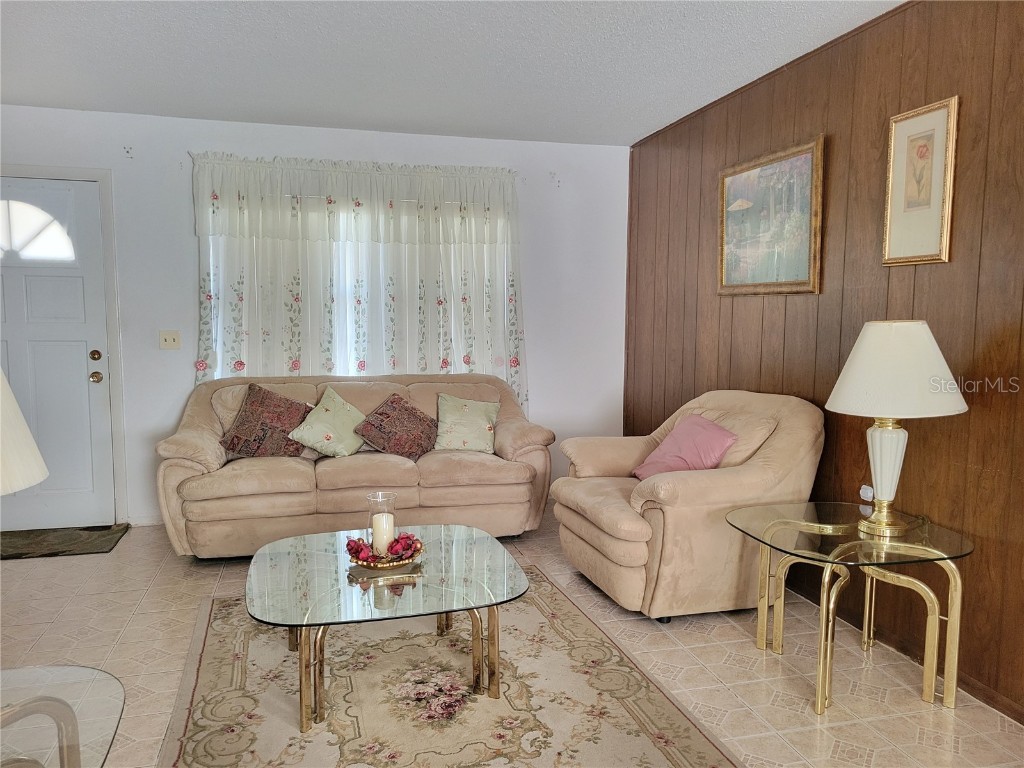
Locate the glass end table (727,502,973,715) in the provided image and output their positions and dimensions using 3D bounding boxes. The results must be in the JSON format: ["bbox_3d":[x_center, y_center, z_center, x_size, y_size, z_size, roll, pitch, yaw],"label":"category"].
[{"bbox_3d":[1.170,0.783,2.731,0.725,0.550,0.745,-1,5,-15],"label":"glass end table"}]

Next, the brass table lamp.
[{"bbox_3d":[1.319,0.145,2.689,0.450,0.730,0.450,-1,5,-15],"label":"brass table lamp"}]

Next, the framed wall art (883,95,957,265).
[{"bbox_3d":[1.484,-0.721,2.807,0.030,0.560,0.300,-1,5,-15],"label":"framed wall art"}]

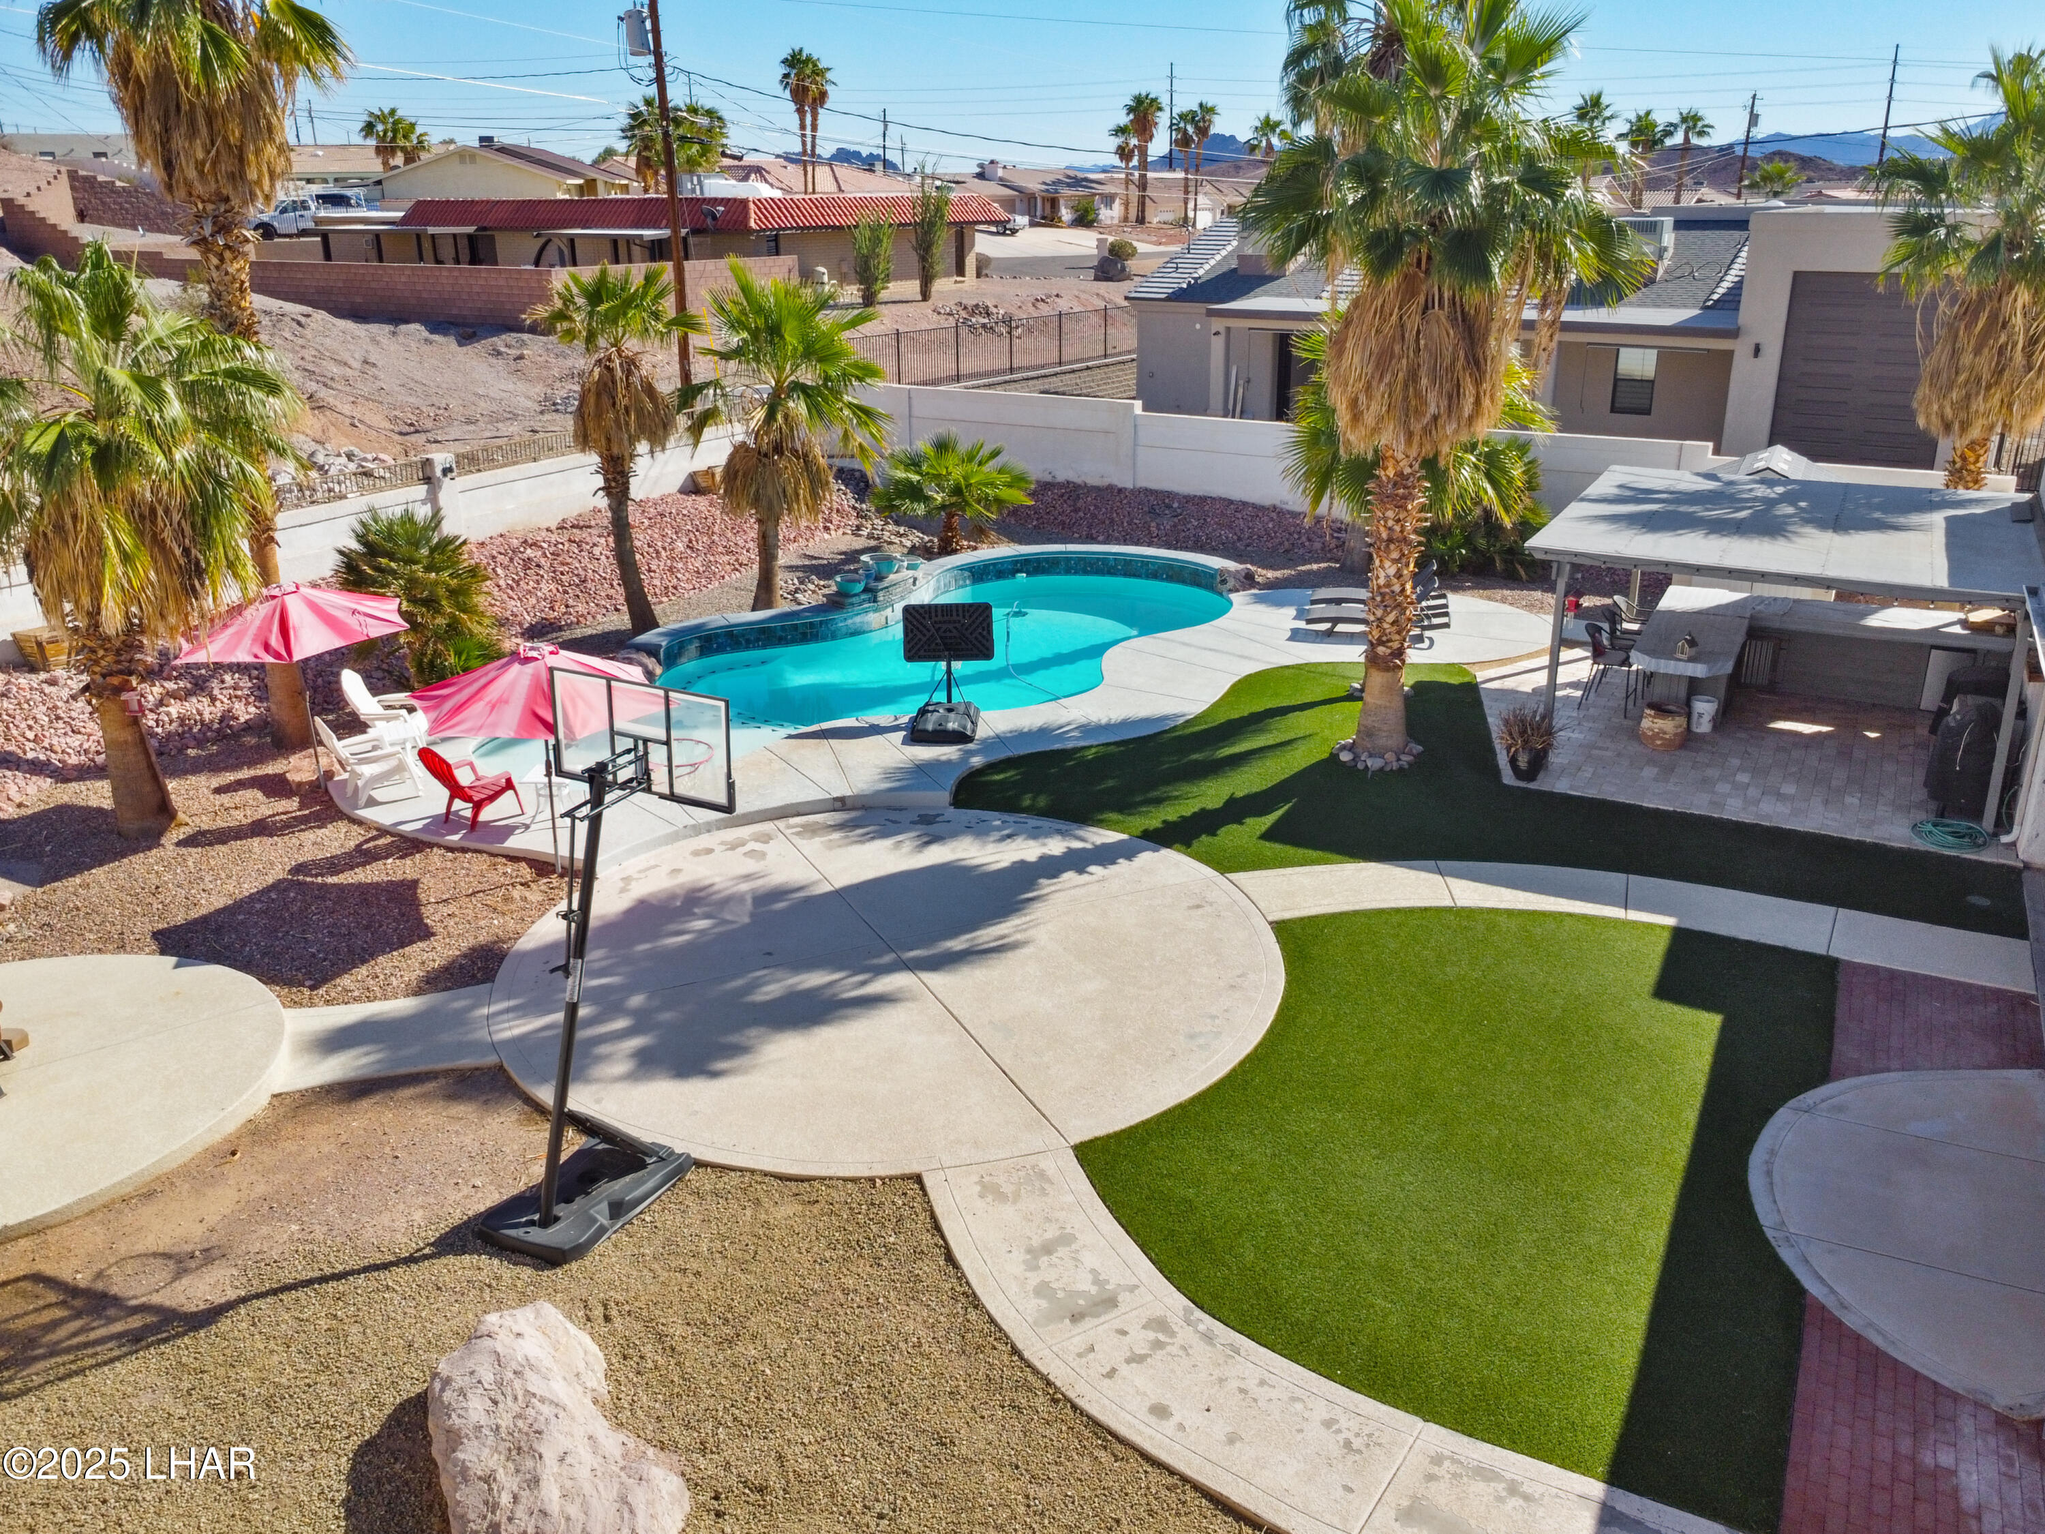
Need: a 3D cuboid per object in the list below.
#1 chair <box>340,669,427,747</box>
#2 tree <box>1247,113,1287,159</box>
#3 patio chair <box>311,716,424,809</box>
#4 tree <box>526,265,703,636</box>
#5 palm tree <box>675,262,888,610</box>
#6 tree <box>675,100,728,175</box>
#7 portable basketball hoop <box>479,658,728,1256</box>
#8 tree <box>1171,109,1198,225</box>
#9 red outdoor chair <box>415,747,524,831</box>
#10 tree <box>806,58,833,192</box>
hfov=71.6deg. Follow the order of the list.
[{"bbox_3d":[-7.469,-0.629,16.658,0.850,0.960,0.760,-4,19,-8],"label":"chair"},{"bbox_3d":[18.123,-44.104,106.742,2.800,9.140,2.800,-1,22,0],"label":"tree"},{"bbox_3d":[-6.984,-0.121,15.177,0.850,0.960,0.760,-13,23,-31],"label":"patio chair"},{"bbox_3d":[-5.562,-4.402,20.010,2.500,5.070,2.500,-1,19,0],"label":"tree"},{"bbox_3d":[-3.477,-4.525,19.882,3.100,4.740,3.000,-1,22,0],"label":"palm tree"},{"bbox_3d":[-17.194,-31.890,74.890,3.000,6.057,3.000,-1,21,0],"label":"tree"},{"bbox_3d":[-2.643,1.140,9.094,1.449,3.227,2.120,10,24,25],"label":"portable basketball hoop"},{"bbox_3d":[14.036,-52.074,123.796,2.300,9.420,2.300,-1,22,0],"label":"tree"},{"bbox_3d":[-5.795,0.151,14.835,0.730,0.920,0.800,12,26,29],"label":"red outdoor chair"},{"bbox_3d":[-14.955,-45.506,104.790,2.400,12.400,2.400,-1,19,0],"label":"tree"}]

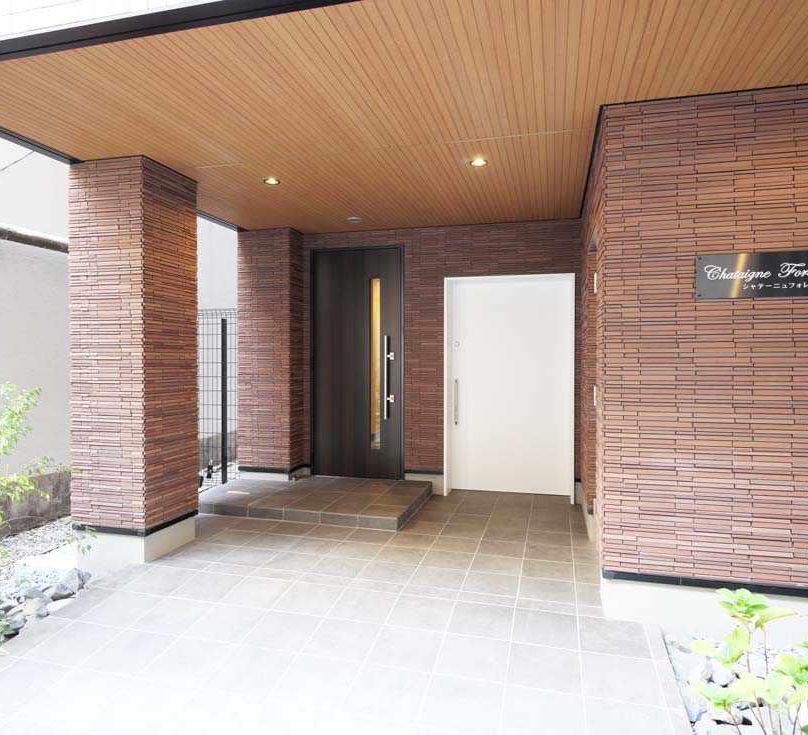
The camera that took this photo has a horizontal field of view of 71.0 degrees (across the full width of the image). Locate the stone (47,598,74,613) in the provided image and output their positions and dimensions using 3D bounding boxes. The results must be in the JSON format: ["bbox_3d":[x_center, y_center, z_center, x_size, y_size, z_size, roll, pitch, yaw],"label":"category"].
[{"bbox_3d":[-1.838,1.274,3.030,0.141,0.056,0.111,0,1,15],"label":"stone"}]

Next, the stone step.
[{"bbox_3d":[-0.796,1.133,4.976,1.887,0.095,1.278,0,1,15],"label":"stone step"}]

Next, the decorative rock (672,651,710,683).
[{"bbox_3d":[1.228,1.277,2.419,0.151,0.086,0.131,0,1,15],"label":"decorative rock"}]

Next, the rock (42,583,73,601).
[{"bbox_3d":[-1.922,1.243,3.141,0.157,0.081,0.121,0,1,15],"label":"rock"}]

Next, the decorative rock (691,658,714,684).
[{"bbox_3d":[1.241,1.264,2.354,0.101,0.081,0.101,0,1,15],"label":"decorative rock"}]

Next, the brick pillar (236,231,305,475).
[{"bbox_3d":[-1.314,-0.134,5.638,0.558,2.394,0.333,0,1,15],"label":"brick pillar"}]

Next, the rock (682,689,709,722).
[{"bbox_3d":[1.126,1.306,2.187,0.106,0.091,0.121,0,1,15],"label":"rock"}]

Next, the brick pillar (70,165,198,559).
[{"bbox_3d":[-1.774,-0.044,3.776,0.545,2.490,0.535,0,1,15],"label":"brick pillar"}]

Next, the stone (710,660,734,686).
[{"bbox_3d":[1.316,1.264,2.339,0.111,0.081,0.111,0,1,15],"label":"stone"}]

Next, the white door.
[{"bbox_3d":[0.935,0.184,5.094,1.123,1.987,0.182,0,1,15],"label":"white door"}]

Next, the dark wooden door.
[{"bbox_3d":[-0.436,-0.039,5.360,0.913,2.155,0.090,0,0,15],"label":"dark wooden door"}]

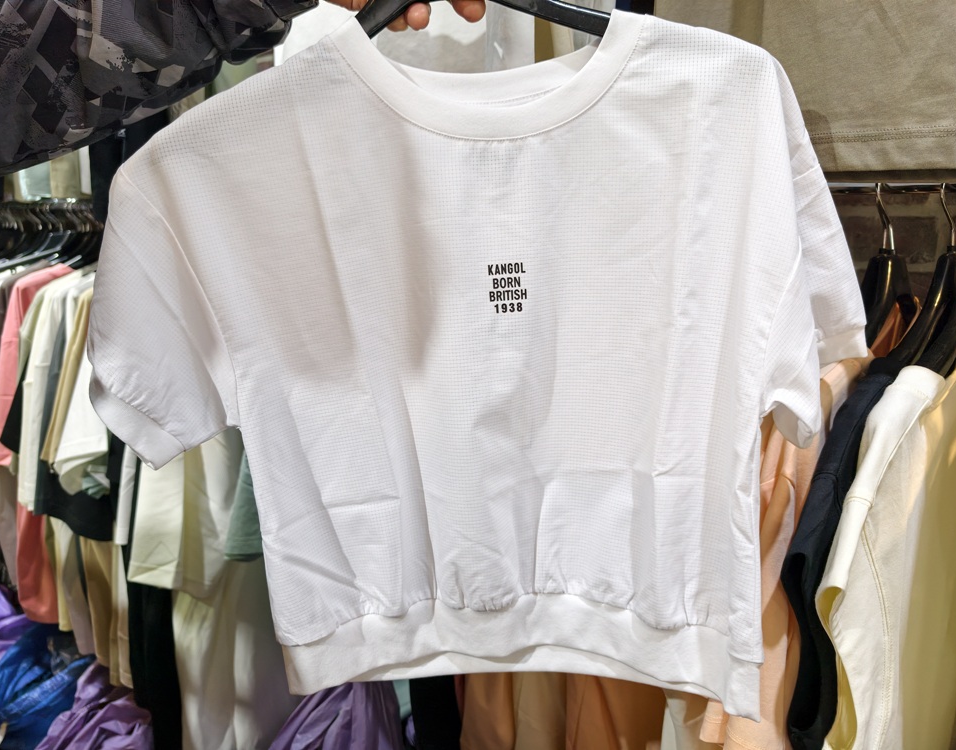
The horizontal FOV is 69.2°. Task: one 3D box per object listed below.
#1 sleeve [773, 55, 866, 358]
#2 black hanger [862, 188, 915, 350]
[{"bbox_3d":[0.274,-0.127,0.560,0.090,0.235,0.090,0,9,0],"label":"sleeve"},{"bbox_3d":[0.487,-0.134,0.830,0.030,0.190,0.380,7,11,38],"label":"black hanger"}]

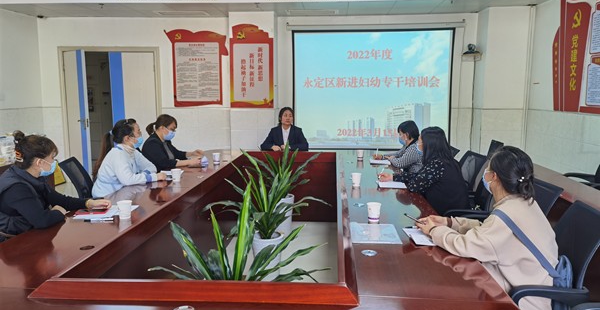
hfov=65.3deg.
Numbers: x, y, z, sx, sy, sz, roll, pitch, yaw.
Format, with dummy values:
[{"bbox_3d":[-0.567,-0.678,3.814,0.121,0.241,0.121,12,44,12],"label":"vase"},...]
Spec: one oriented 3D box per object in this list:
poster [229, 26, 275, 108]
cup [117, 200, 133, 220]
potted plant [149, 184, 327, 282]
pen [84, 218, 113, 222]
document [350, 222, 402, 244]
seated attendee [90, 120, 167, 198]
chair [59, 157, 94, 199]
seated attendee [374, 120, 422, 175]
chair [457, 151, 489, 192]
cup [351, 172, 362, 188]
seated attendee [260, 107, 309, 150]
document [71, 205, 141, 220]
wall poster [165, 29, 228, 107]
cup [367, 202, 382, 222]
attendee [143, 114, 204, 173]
[{"bbox_3d":[-0.705,-1.300,6.872,0.656,1.216,0.020,1,7,4],"label":"poster"},{"bbox_3d":[-0.921,0.291,2.476,0.074,0.088,0.074,0,8,0],"label":"cup"},{"bbox_3d":[-0.261,0.628,2.097,0.750,1.030,0.700,1,8,4],"label":"potted plant"},{"bbox_3d":[-1.018,0.331,2.372,0.141,0.011,0.011,-1,8,-9],"label":"pen"},{"bbox_3d":[0.346,0.361,2.167,0.215,0.004,0.302,1,7,4],"label":"document"},{"bbox_3d":[-1.258,0.342,3.480,0.680,1.230,0.500,0,8,-4],"label":"seated attendee"},{"bbox_3d":[-1.456,0.485,3.544,0.600,0.930,0.570,-1,8,-10],"label":"chair"},{"bbox_3d":[1.032,0.251,4.468,0.680,1.150,0.500,1,8,7],"label":"seated attendee"},{"bbox_3d":[1.195,0.444,3.854,0.600,0.930,0.570,0,8,-3],"label":"chair"},{"bbox_3d":[0.412,0.169,3.401,0.072,0.085,0.072,0,8,0],"label":"cup"},{"bbox_3d":[-0.197,0.059,5.500,0.540,1.230,0.680,1,7,4],"label":"seated attendee"},{"bbox_3d":[-1.043,0.308,2.559,0.217,0.008,0.302,1,7,4],"label":"document"},{"bbox_3d":[-1.618,-1.354,7.305,1.018,1.200,0.020,1,7,4],"label":"wall poster"},{"bbox_3d":[0.385,0.297,2.429,0.074,0.088,0.074,1,8,4],"label":"cup"},{"bbox_3d":[-1.156,0.238,4.298,0.680,1.220,0.500,0,8,2],"label":"attendee"}]

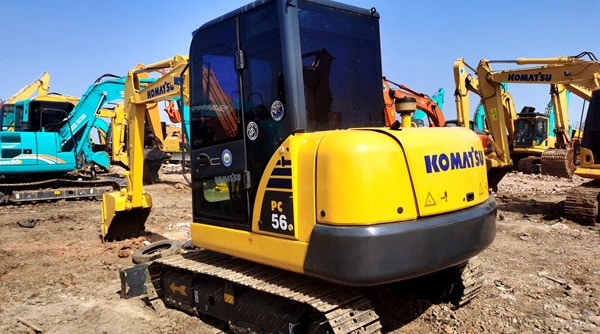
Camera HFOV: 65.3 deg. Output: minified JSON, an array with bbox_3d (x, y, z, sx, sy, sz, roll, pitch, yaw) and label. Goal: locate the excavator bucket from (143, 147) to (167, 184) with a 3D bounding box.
[{"bbox_3d":[-5.264,-0.050,16.500,1.150,1.300,1.150,-5,4,-41],"label":"excavator bucket"}]

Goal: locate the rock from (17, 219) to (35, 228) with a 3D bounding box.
[{"bbox_3d":[-5.094,1.035,8.700,0.340,0.140,0.230,-4,3,-30],"label":"rock"}]

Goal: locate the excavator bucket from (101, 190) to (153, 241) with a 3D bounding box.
[{"bbox_3d":[-2.624,0.748,7.142,0.640,0.740,0.520,-5,4,-44],"label":"excavator bucket"}]

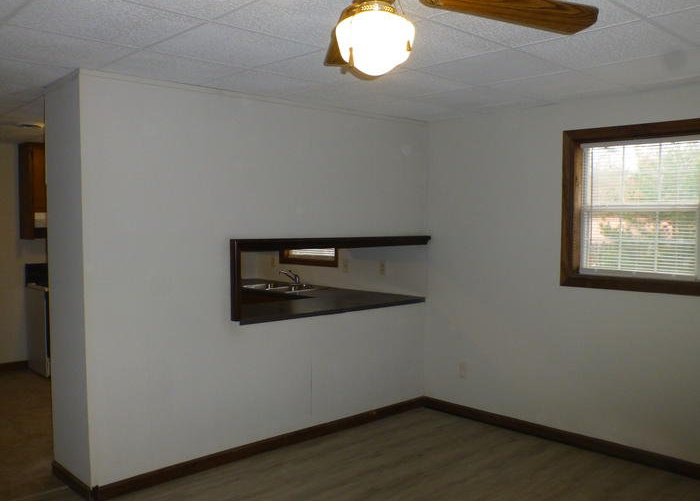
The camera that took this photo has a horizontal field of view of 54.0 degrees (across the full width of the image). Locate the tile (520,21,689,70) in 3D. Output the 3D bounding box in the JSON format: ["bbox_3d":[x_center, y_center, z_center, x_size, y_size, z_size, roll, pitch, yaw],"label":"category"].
[{"bbox_3d":[1.200,-0.958,3.223,0.622,0.020,0.622,-3,4,-43],"label":"tile"}]

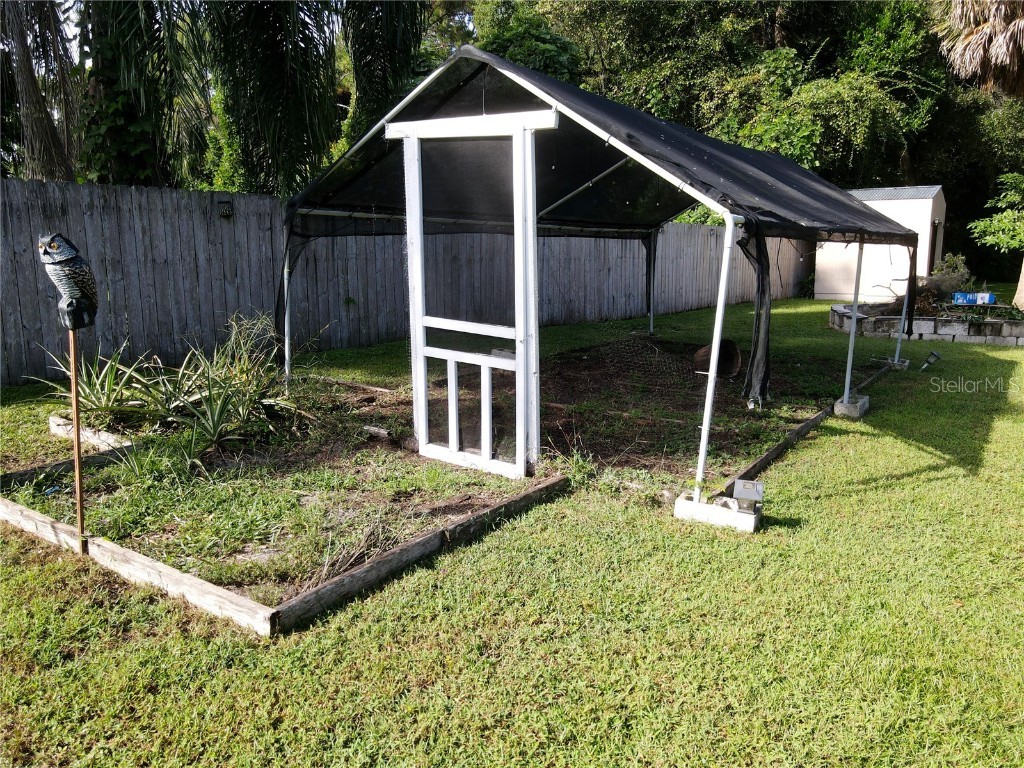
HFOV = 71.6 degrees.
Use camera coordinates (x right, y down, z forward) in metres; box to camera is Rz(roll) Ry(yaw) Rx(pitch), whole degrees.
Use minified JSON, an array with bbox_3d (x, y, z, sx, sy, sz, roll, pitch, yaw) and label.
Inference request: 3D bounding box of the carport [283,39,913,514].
[{"bbox_3d":[1.523,-1.238,7.009,3.481,2.523,6.335,9,14,35],"label":"carport"}]

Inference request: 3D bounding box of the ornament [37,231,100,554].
[{"bbox_3d":[-1.812,0.057,2.990,0.180,1.383,0.220,5,12,23],"label":"ornament"}]

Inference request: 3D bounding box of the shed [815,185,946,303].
[{"bbox_3d":[9.618,-3.639,18.500,2.416,2.939,2.550,8,13,36],"label":"shed"}]

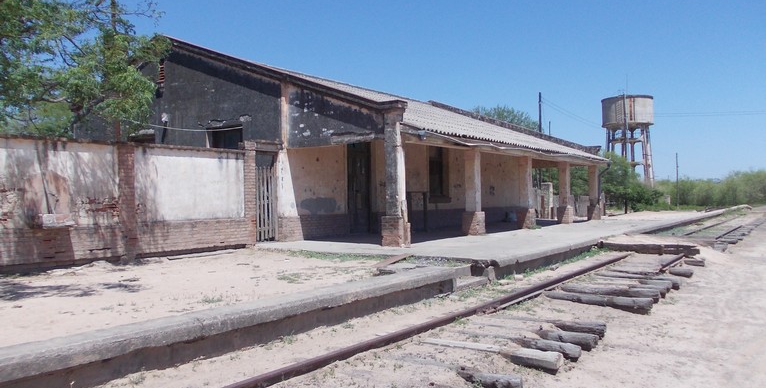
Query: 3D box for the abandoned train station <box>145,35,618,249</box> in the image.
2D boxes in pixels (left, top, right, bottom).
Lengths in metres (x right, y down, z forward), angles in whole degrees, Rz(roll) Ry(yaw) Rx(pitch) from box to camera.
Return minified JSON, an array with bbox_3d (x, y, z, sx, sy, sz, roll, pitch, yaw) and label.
[{"bbox_3d":[-0.491,-1.842,24.709,14.248,6.323,16.689,-1,-1,35],"label":"abandoned train station"}]

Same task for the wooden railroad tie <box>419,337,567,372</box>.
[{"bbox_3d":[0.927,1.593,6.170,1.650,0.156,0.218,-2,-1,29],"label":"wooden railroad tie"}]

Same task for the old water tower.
[{"bbox_3d":[31.804,-5.503,80.080,6.240,14.664,6.240,-1,-1,35],"label":"old water tower"}]

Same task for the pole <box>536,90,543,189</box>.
[{"bbox_3d":[10.049,-2.503,39.520,0.208,8.060,0.208,-1,-1,35],"label":"pole"}]

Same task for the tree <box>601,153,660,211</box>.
[{"bbox_3d":[18.807,-0.855,47.840,4.992,4.680,5.408,-1,-1,35],"label":"tree"}]

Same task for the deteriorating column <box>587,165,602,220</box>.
[{"bbox_3d":[9.366,-0.022,27.542,0.509,2.423,0.509,-1,-1,35],"label":"deteriorating column"}]

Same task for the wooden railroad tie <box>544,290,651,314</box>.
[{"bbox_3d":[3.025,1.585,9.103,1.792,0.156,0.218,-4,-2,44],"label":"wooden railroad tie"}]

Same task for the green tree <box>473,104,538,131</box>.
[{"bbox_3d":[8.850,-2.196,43.680,6.240,7.696,6.760,-1,-1,35],"label":"green tree"}]

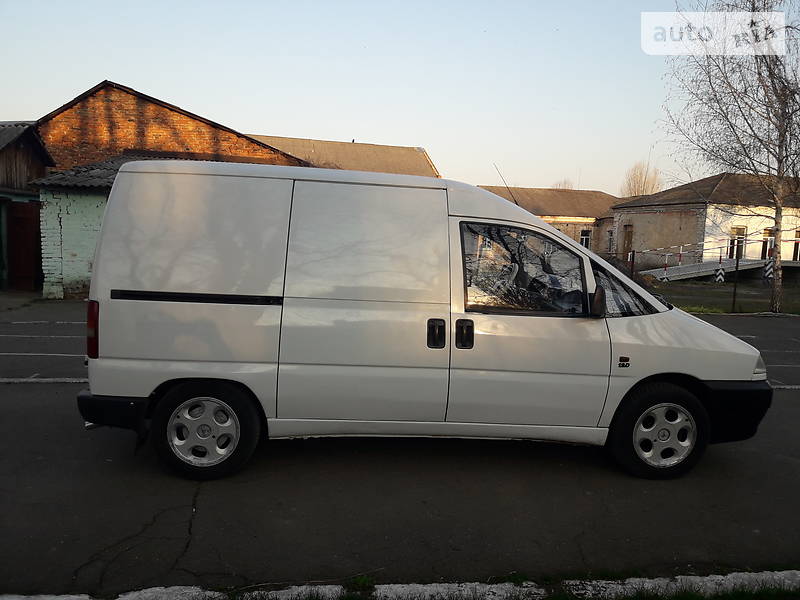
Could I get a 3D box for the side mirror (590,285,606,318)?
[{"bbox_3d":[1.187,0.009,3.870,0.090,0.195,0.185,2,5,7],"label":"side mirror"}]

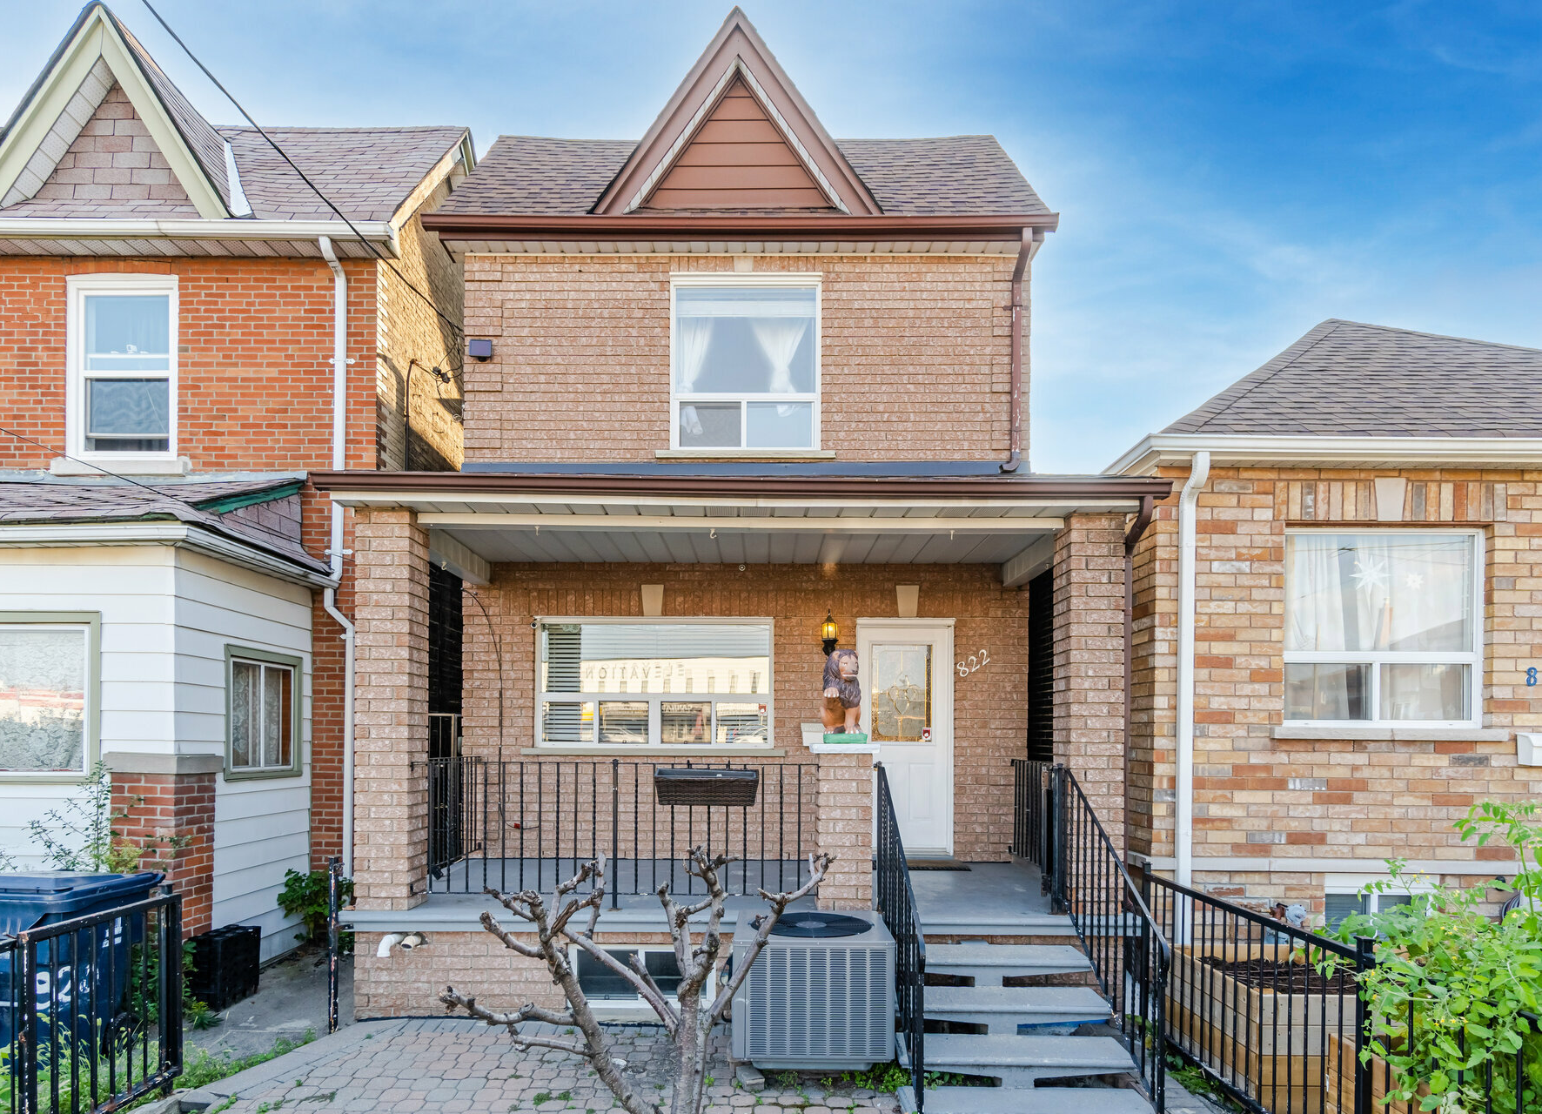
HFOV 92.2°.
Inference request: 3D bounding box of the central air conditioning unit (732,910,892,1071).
[{"bbox_3d":[0.220,2.370,4.130,0.820,0.660,0.740,0,-4,0],"label":"central air conditioning unit"}]

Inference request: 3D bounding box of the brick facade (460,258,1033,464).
[{"bbox_3d":[-0.250,-1.780,6.720,5.070,1.920,0.220,0,0,0],"label":"brick facade"}]

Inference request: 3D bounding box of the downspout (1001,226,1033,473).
[{"bbox_3d":[2.150,-1.810,6.500,0.270,2.170,0.270,0,0,0],"label":"downspout"}]

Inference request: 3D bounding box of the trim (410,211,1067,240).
[{"bbox_3d":[-0.260,-2.840,6.400,5.500,0.240,0.180,0,0,0],"label":"trim"}]

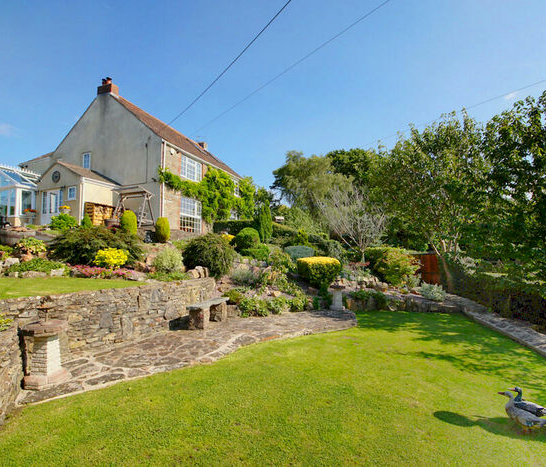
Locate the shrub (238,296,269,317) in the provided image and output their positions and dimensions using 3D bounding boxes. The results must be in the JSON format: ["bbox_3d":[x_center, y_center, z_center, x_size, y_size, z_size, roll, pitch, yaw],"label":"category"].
[{"bbox_3d":[-0.508,1.902,7.600,0.820,0.520,0.620,-1,-4,0],"label":"shrub"}]

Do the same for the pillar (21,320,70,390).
[{"bbox_3d":[-2.958,1.560,3.820,0.473,0.723,0.473,0,-5,0],"label":"pillar"}]

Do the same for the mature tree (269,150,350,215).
[{"bbox_3d":[3.279,-3.080,25.000,6.834,7.878,6.834,0,-5,0],"label":"mature tree"}]

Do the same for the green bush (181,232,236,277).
[{"bbox_3d":[-1.725,0.588,7.800,1.400,1.220,1.350,1,-1,-17],"label":"green bush"}]

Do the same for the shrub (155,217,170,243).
[{"bbox_3d":[-4.533,-0.166,12.000,0.597,1.074,0.597,0,-5,0],"label":"shrub"}]

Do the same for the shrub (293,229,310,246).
[{"bbox_3d":[1.243,0.197,12.500,0.660,0.800,0.640,-1,-4,0],"label":"shrub"}]

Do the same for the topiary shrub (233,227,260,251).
[{"bbox_3d":[-0.936,0.209,10.500,0.920,0.860,0.920,0,-5,0],"label":"topiary shrub"}]

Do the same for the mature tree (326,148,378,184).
[{"bbox_3d":[7.266,-3.332,27.000,6.000,9.200,6.000,-1,-4,0],"label":"mature tree"}]

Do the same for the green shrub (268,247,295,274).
[{"bbox_3d":[0.333,0.908,9.700,0.880,0.930,0.850,-1,-4,0],"label":"green shrub"}]

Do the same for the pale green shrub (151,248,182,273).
[{"bbox_3d":[-3.195,0.822,8.900,0.918,0.851,0.918,0,-5,0],"label":"pale green shrub"}]

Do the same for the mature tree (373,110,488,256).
[{"bbox_3d":[5.597,-1.342,10.300,3.700,5.500,3.500,1,-1,-6],"label":"mature tree"}]

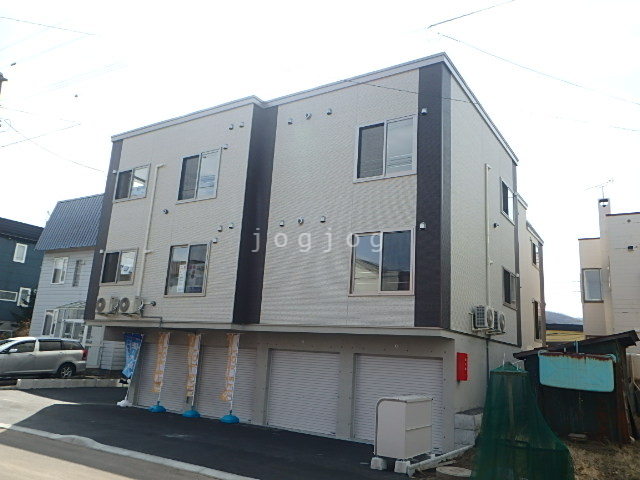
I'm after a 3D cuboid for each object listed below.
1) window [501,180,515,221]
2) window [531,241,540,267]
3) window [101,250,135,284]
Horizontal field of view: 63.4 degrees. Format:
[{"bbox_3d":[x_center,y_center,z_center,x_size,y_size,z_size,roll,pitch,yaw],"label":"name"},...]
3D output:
[{"bbox_3d":[6.262,-1.259,17.229,0.100,1.199,1.788,-5,-15,33],"label":"window"},{"bbox_3d":[10.673,0.854,25.582,0.100,1.158,1.830,-5,-15,33],"label":"window"},{"bbox_3d":[-6.634,0.903,17.086,1.755,1.170,0.100,-5,-15,33],"label":"window"}]

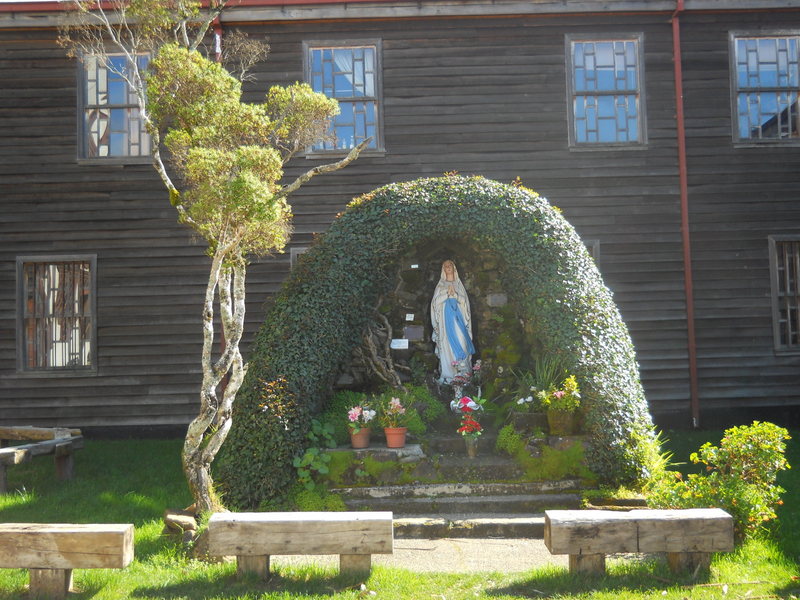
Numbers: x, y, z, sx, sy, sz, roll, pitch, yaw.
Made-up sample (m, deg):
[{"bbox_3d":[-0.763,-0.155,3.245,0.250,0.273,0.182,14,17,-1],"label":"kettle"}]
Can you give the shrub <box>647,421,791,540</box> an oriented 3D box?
[{"bbox_3d":[2.613,1.464,6.971,1.060,0.924,0.950,-2,-3,0],"label":"shrub"}]

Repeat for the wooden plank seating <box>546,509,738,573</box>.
[{"bbox_3d":[1.670,1.704,6.004,1.240,0.382,0.310,-2,-3,3],"label":"wooden plank seating"}]

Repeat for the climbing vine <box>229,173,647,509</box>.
[{"bbox_3d":[0.345,0.370,9.294,4.680,3.406,2.000,-2,-3,0],"label":"climbing vine"}]

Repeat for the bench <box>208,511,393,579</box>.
[{"bbox_3d":[-0.690,1.771,6.191,1.295,0.398,0.310,-2,-3,1],"label":"bench"}]

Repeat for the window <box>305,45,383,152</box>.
[{"bbox_3d":[-1.018,-3.702,15.548,1.428,2.122,0.130,-2,-3,0],"label":"window"}]

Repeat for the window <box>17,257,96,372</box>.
[{"bbox_3d":[-6.137,0.253,15.322,1.425,2.095,0.130,-2,-3,0],"label":"window"}]

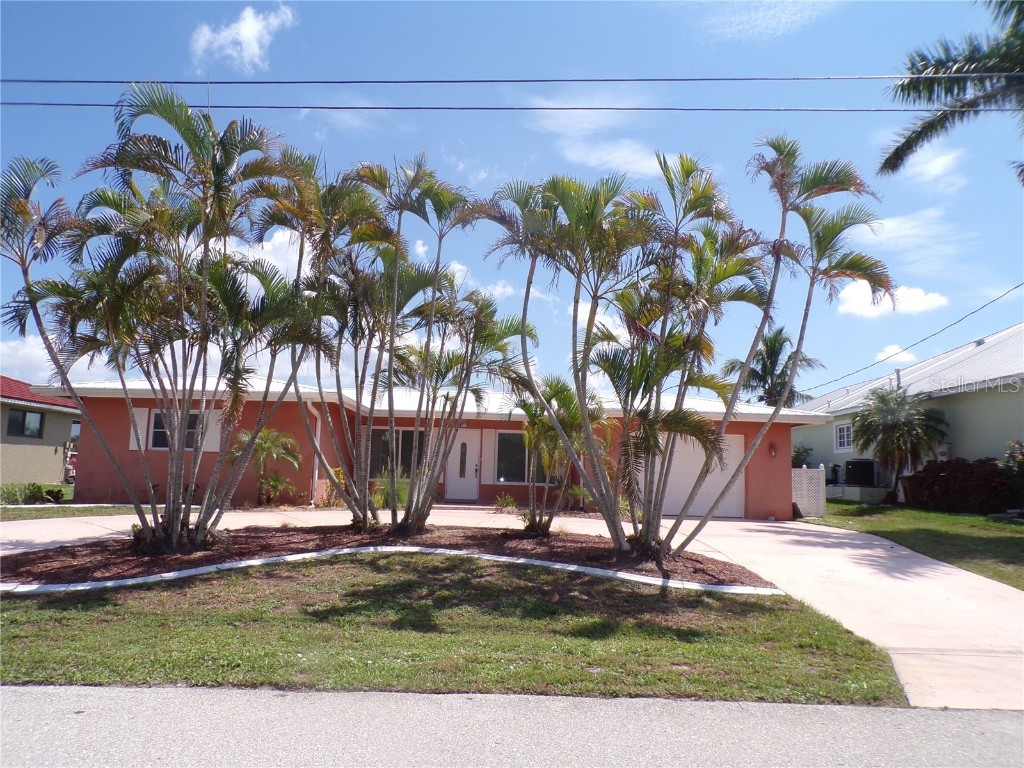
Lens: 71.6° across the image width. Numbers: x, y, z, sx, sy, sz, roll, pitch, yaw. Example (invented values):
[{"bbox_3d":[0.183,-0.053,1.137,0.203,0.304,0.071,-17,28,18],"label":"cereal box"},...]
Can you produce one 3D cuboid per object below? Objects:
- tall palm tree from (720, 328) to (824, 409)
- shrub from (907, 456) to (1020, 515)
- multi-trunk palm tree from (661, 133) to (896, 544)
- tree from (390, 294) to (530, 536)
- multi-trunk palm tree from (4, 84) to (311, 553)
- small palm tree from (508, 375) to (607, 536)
[{"bbox_3d":[12.100,1.190,33.000,4.800,7.800,4.600,1,-6,0],"label":"tall palm tree"},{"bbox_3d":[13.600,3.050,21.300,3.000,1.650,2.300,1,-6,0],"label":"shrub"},{"bbox_3d":[4.359,-0.737,11.659,3.640,6.880,2.500,1,-6,0],"label":"multi-trunk palm tree"},{"bbox_3d":[-0.920,0.440,13.250,2.600,4.500,2.350,1,-6,0],"label":"tree"},{"bbox_3d":[-5.490,-1.200,11.000,4.700,7.300,3.800,1,-6,0],"label":"multi-trunk palm tree"},{"bbox_3d":[0.860,1.300,13.350,1.830,2.980,1.750,1,-6,0],"label":"small palm tree"}]

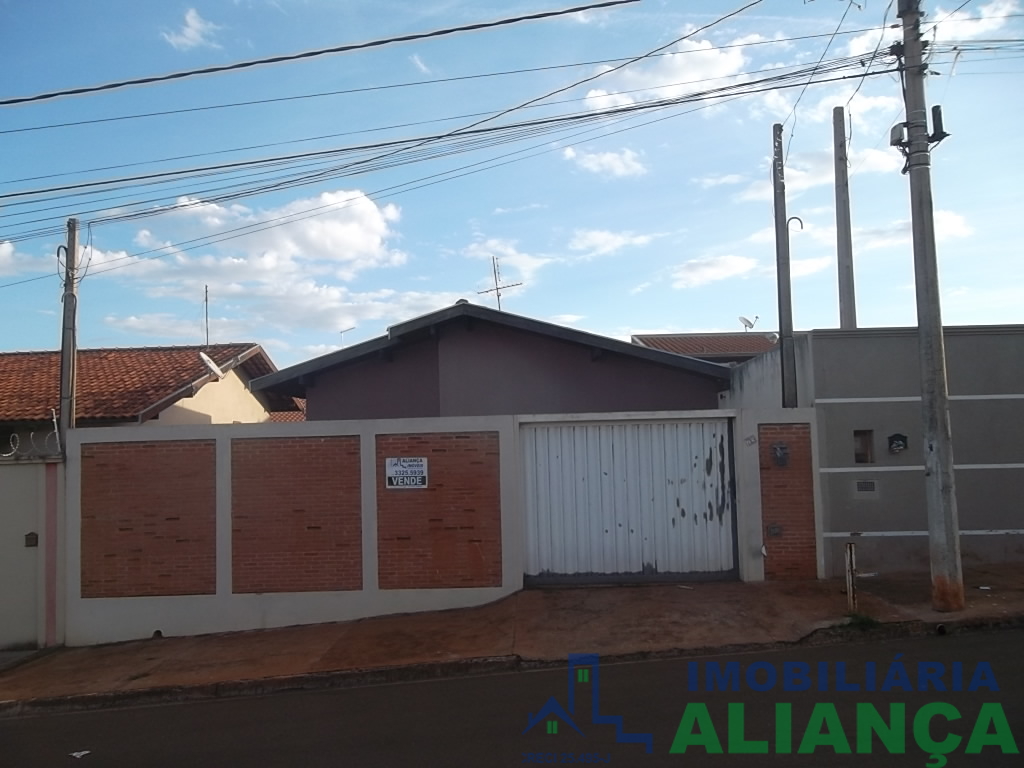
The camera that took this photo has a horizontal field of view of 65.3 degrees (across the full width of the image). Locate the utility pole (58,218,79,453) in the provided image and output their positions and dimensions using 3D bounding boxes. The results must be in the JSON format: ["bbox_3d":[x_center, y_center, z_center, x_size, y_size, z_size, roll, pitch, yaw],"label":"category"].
[{"bbox_3d":[-6.545,0.617,11.752,0.240,6.200,0.230,-1,-4,1],"label":"utility pole"}]

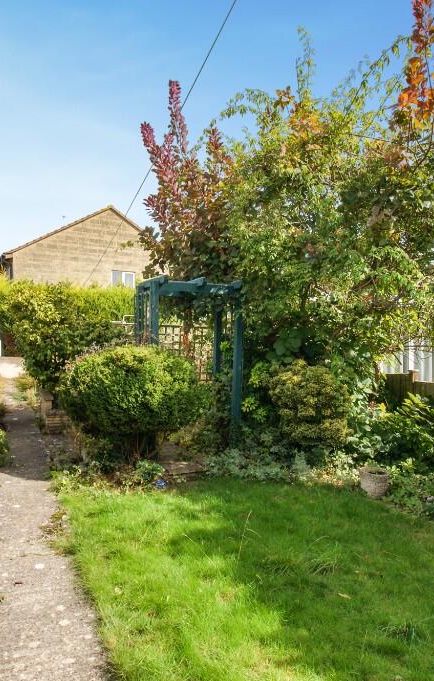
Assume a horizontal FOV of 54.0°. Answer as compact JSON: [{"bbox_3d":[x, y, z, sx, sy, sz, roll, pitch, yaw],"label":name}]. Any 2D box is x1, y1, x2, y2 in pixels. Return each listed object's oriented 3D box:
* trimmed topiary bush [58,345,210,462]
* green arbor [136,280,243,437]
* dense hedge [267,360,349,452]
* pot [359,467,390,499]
[{"bbox_3d":[-0.960,0.724,4.900,1.650,1.330,1.500,1,-2,-22],"label":"trimmed topiary bush"},{"bbox_3d":[-0.360,0.310,5.804,1.320,2.180,0.950,1,-2,-22],"label":"green arbor"},{"bbox_3d":[1.095,0.802,5.100,0.950,1.100,0.900,0,-1,0],"label":"dense hedge"},{"bbox_3d":[1.374,1.243,3.720,0.255,0.225,0.255,0,-1,0],"label":"pot"}]

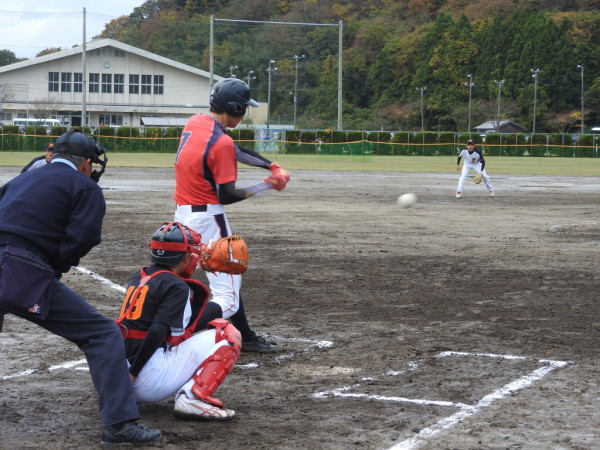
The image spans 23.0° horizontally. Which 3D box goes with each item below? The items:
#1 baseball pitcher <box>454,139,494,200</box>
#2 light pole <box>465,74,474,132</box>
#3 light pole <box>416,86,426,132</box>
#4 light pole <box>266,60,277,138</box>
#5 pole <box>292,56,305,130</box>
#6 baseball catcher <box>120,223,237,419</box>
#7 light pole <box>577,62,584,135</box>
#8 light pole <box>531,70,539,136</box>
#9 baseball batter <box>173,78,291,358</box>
[{"bbox_3d":[4.133,-1.368,34.758,0.950,1.400,0.650,1,3,6],"label":"baseball pitcher"},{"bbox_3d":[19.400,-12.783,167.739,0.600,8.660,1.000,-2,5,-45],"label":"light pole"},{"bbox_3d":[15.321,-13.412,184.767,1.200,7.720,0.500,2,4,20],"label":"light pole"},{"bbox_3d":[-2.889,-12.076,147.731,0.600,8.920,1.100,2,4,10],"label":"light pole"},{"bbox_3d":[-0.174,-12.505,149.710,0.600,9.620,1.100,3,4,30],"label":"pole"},{"bbox_3d":[-0.557,0.441,7.342,0.800,0.940,0.750,-2,5,-40],"label":"baseball catcher"},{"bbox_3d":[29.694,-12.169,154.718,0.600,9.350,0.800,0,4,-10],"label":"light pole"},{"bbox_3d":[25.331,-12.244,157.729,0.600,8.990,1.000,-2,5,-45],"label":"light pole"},{"bbox_3d":[-0.426,-0.045,8.868,0.900,1.730,0.780,-1,4,-28],"label":"baseball batter"}]

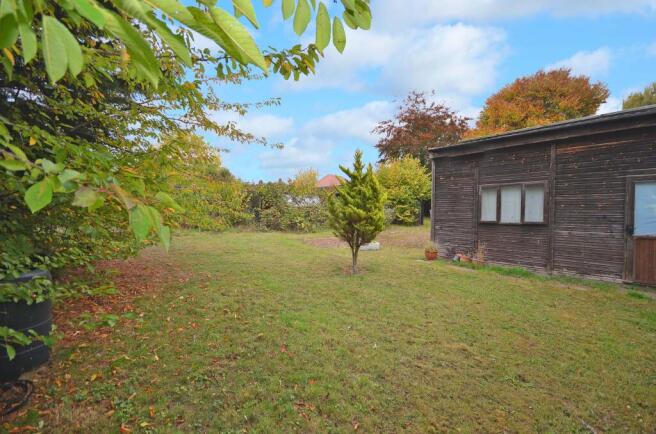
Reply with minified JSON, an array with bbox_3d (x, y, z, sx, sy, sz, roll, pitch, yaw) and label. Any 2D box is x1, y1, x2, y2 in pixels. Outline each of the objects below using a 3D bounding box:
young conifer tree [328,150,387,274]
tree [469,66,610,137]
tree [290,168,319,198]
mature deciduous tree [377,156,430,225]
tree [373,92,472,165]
[{"bbox_3d":[0.676,-0.135,6.291,1.310,2.800,1.270,0,2,0],"label":"young conifer tree"},{"bbox_3d":[21.535,-7.656,29.242,13.510,16.490,13.510,0,2,0],"label":"tree"},{"bbox_3d":[-2.327,-2.124,27.081,3.170,5.560,3.170,0,2,0],"label":"tree"},{"bbox_3d":[6.031,-2.017,21.583,4.650,5.670,4.650,0,2,0],"label":"mature deciduous tree"},{"bbox_3d":[9.837,-6.432,29.206,10.320,14.050,10.320,0,2,0],"label":"tree"}]

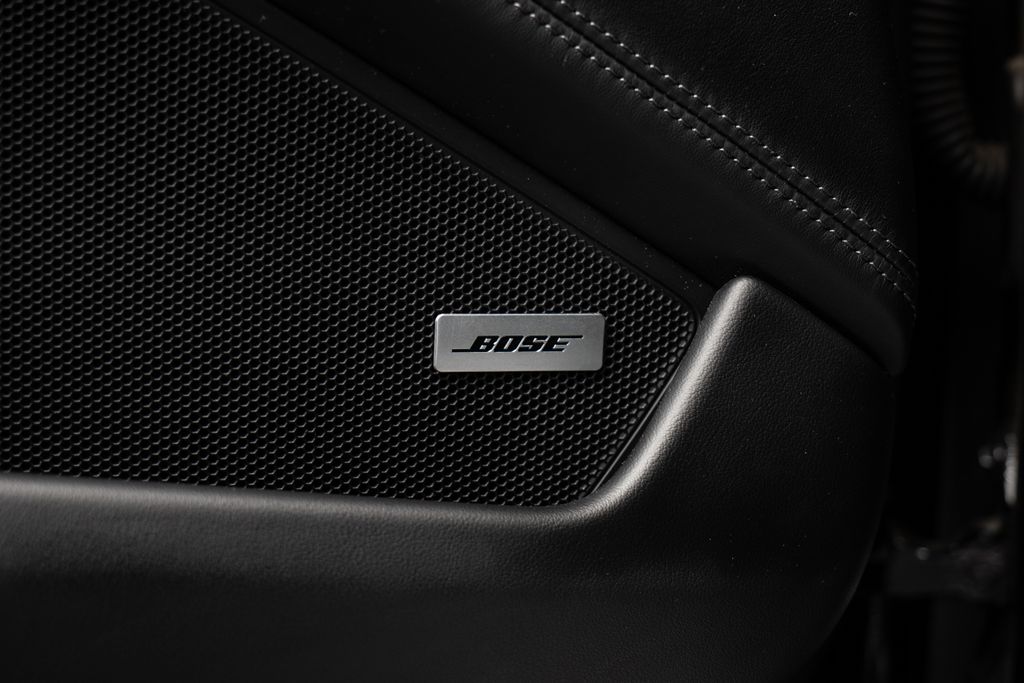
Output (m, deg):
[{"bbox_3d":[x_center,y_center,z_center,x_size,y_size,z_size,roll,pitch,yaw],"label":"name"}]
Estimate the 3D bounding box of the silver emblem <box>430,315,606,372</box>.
[{"bbox_3d":[0.002,0.000,0.446,0.045,0.015,0.002,0,13,-11],"label":"silver emblem"}]

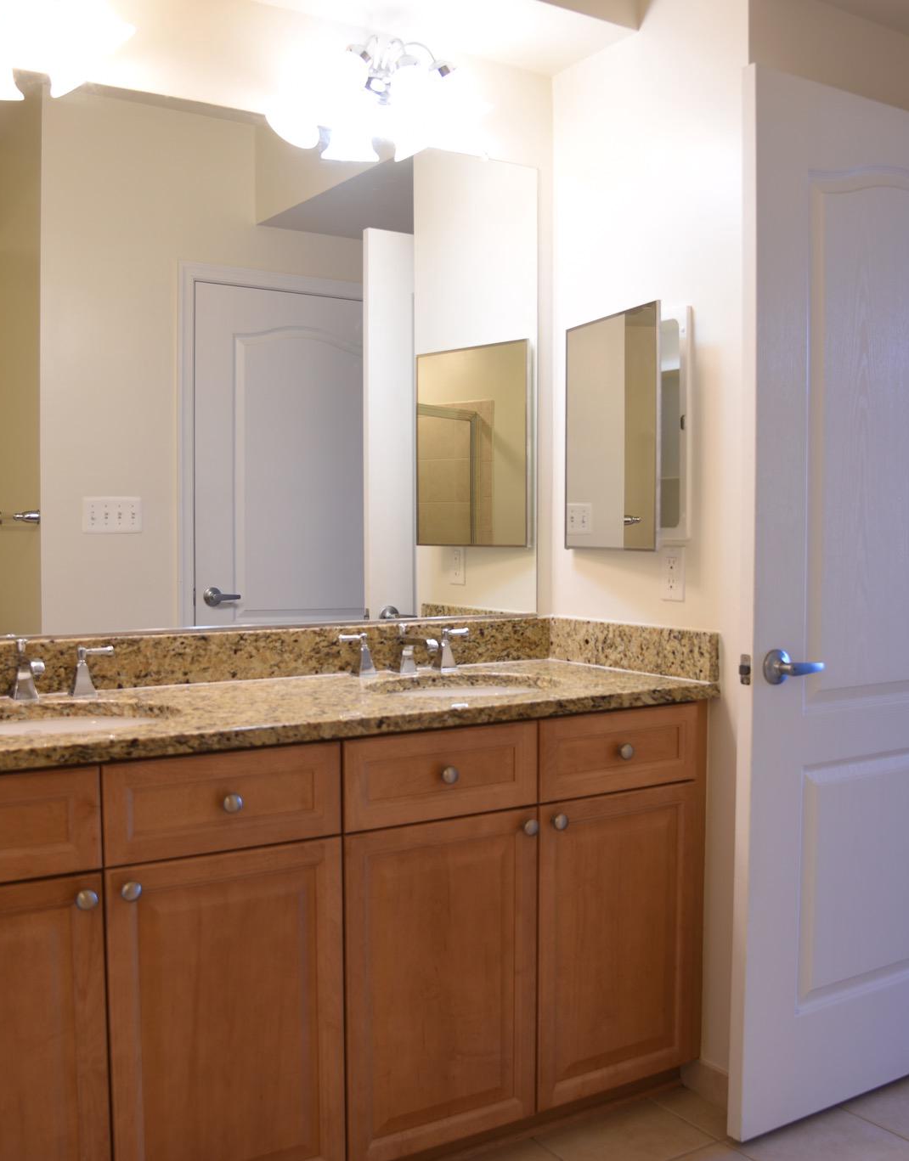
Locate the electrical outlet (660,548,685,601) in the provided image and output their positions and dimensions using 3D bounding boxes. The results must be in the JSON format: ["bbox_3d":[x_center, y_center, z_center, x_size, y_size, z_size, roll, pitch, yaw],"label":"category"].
[{"bbox_3d":[0.459,-0.013,2.440,0.009,0.115,0.071,-1,3,-30],"label":"electrical outlet"}]

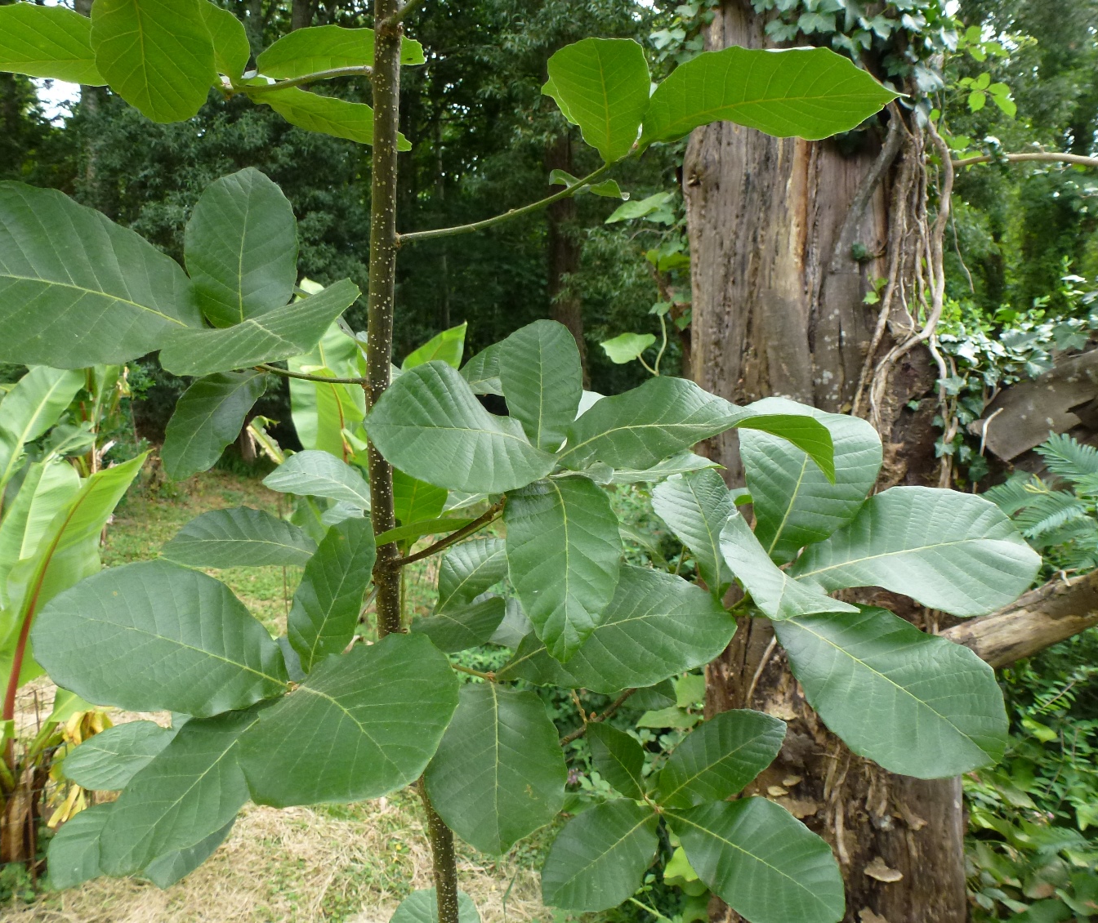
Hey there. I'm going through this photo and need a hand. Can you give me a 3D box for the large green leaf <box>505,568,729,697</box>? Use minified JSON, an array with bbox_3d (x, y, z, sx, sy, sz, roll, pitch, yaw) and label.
[{"bbox_3d":[0.067,0.178,0.883,0.244,0.117,0.050,-12,-24,2],"label":"large green leaf"}]

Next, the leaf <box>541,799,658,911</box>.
[{"bbox_3d":[0.043,0.338,0.742,0.132,0.022,0.092,-26,21,-30],"label":"leaf"}]

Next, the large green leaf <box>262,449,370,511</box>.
[{"bbox_3d":[-0.279,0.025,1.057,0.140,0.040,0.101,18,33,-12],"label":"large green leaf"}]

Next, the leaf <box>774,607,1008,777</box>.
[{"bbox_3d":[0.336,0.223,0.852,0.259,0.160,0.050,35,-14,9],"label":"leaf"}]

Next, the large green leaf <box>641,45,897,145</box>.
[{"bbox_3d":[0.207,-0.341,0.798,0.241,0.085,0.050,-4,36,0],"label":"large green leaf"}]

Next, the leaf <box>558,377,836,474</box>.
[{"bbox_3d":[0.120,-0.027,0.690,0.250,0.060,0.090,-2,52,-21],"label":"leaf"}]

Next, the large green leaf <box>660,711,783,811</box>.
[{"bbox_3d":[0.193,0.336,0.961,0.177,0.087,0.040,-27,-26,-13],"label":"large green leaf"}]

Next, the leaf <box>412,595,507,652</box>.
[{"bbox_3d":[-0.074,0.152,0.772,0.095,0.028,0.113,-12,11,-36],"label":"leaf"}]

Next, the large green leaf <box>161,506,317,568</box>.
[{"bbox_3d":[-0.344,0.090,0.971,0.177,0.045,0.095,4,41,-6],"label":"large green leaf"}]

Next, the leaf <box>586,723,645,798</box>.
[{"bbox_3d":[0.065,0.276,0.792,0.058,0.017,0.082,-9,49,-49],"label":"leaf"}]

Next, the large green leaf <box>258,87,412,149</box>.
[{"bbox_3d":[-0.185,-0.299,0.745,0.153,0.022,0.078,10,-3,-29],"label":"large green leaf"}]

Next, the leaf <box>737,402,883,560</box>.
[{"bbox_3d":[0.283,0.017,0.941,0.142,0.229,0.055,20,-30,13],"label":"leaf"}]

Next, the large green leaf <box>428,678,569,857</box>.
[{"bbox_3d":[-0.042,0.240,0.677,0.112,0.131,0.028,-13,-31,13],"label":"large green leaf"}]

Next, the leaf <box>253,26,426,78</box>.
[{"bbox_3d":[-0.183,-0.362,0.759,0.172,0.022,0.085,-23,3,-30],"label":"leaf"}]

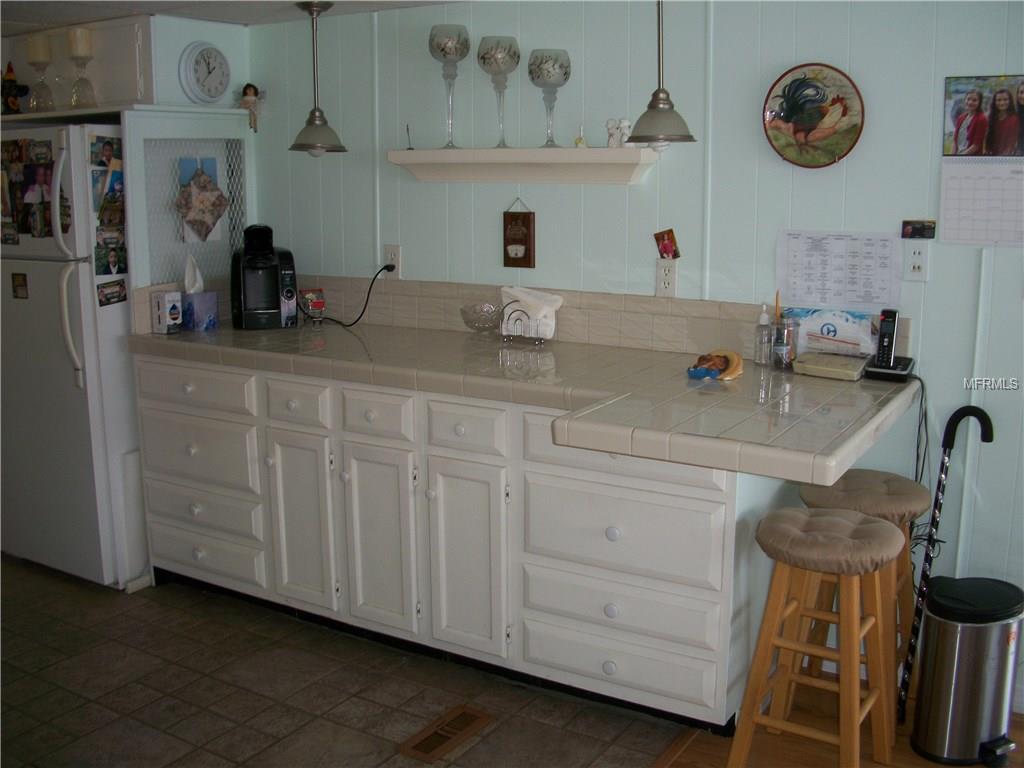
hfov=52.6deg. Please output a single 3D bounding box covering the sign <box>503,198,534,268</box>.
[{"bbox_3d":[0.025,-0.502,3.444,0.107,0.226,0.018,7,13,31],"label":"sign"}]

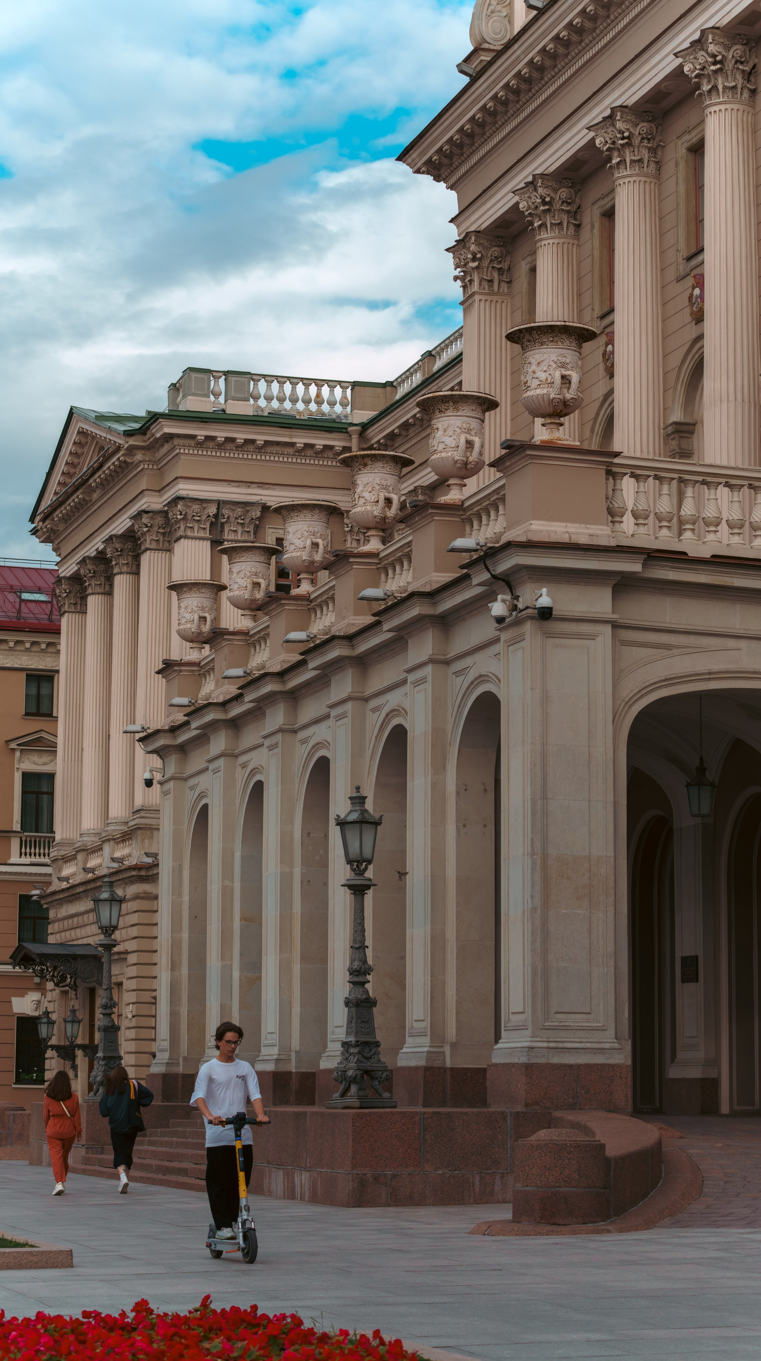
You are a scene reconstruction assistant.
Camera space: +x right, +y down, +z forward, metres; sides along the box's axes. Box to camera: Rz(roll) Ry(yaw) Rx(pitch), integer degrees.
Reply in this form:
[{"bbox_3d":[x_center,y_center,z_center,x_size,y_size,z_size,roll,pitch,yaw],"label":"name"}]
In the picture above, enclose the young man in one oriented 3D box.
[{"bbox_3d":[-1.220,3.659,23.327,0.580,1.767,0.550,3,-9,-17],"label":"young man"}]

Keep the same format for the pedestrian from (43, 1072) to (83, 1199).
[{"bbox_3d":[-4.247,6.059,38.518,0.500,1.641,0.450,2,-8,-13],"label":"pedestrian"}]

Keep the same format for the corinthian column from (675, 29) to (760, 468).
[{"bbox_3d":[5.372,-5.745,45.783,1.050,9.200,1.080,3,-9,-17],"label":"corinthian column"}]

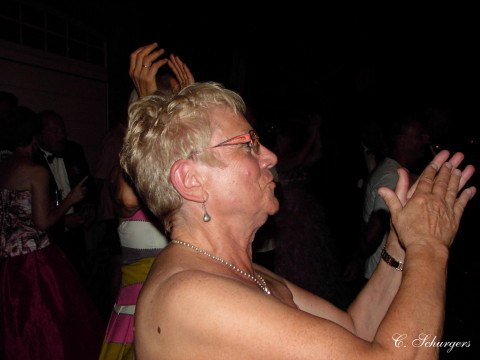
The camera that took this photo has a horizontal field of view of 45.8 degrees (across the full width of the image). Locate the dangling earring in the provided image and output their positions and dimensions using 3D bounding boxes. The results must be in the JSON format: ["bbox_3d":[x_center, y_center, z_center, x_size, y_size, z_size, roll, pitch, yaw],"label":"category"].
[{"bbox_3d":[-0.048,0.045,0.812,0.011,0.031,0.010,0,7,0],"label":"dangling earring"}]

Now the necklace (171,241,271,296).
[{"bbox_3d":[-0.029,0.137,0.893,0.158,0.088,0.137,0,7,0],"label":"necklace"}]

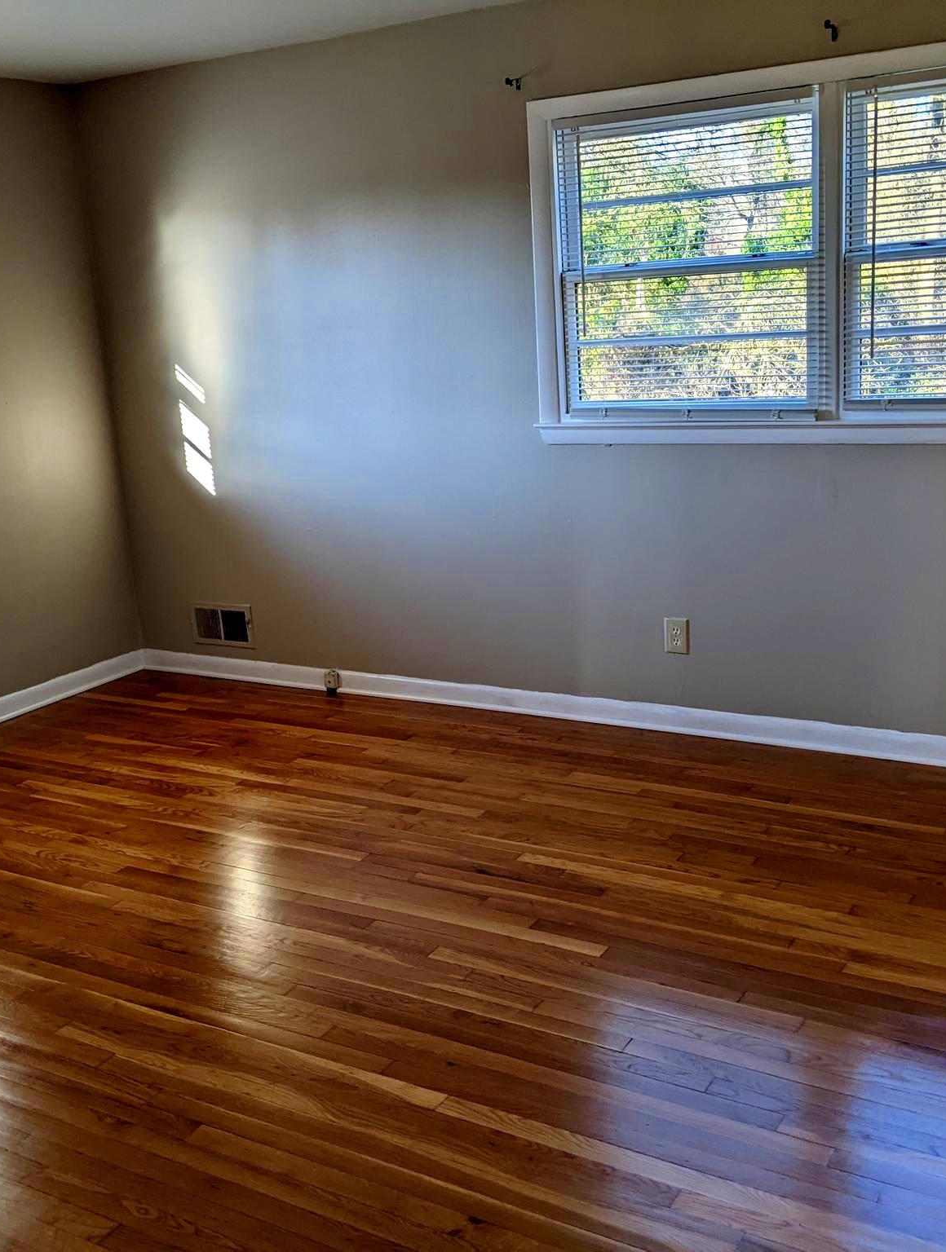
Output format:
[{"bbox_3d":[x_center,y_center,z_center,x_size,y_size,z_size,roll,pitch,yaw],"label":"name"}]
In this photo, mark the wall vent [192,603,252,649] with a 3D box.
[{"bbox_3d":[-1.061,0.000,5.492,0.335,0.184,0.025,5,16,30],"label":"wall vent"}]

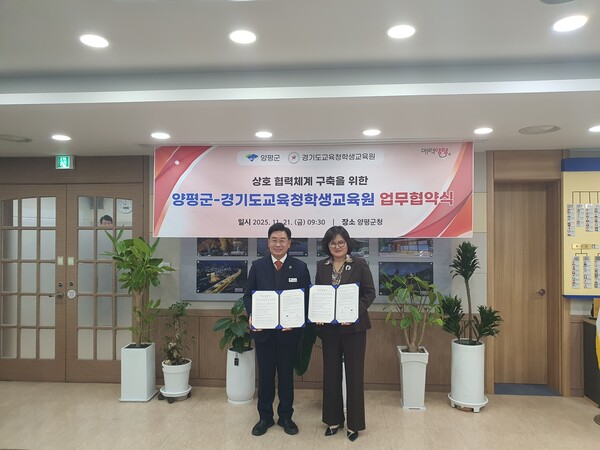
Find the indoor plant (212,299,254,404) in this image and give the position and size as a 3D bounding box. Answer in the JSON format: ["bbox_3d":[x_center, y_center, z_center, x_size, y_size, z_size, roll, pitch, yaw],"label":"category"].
[{"bbox_3d":[-0.588,1.203,4.386,0.463,0.986,0.433,0,0,4],"label":"indoor plant"}]

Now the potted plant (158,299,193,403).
[{"bbox_3d":[-1.214,1.219,4.426,0.342,0.955,0.332,0,0,4],"label":"potted plant"}]

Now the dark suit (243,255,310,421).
[{"bbox_3d":[-0.188,0.947,3.772,0.563,1.405,0.352,0,0,-1],"label":"dark suit"}]

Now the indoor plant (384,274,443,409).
[{"bbox_3d":[1.069,1.072,4.255,0.573,1.248,0.503,0,0,4],"label":"indoor plant"}]

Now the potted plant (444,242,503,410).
[{"bbox_3d":[1.610,0.923,4.225,0.573,1.546,0.503,0,0,4],"label":"potted plant"}]

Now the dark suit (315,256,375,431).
[{"bbox_3d":[0.377,0.973,3.732,0.503,1.422,0.352,0,0,12],"label":"dark suit"}]

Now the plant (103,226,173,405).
[{"bbox_3d":[-1.584,0.861,4.446,0.694,1.672,0.604,0,0,4],"label":"plant"}]

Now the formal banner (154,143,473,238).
[{"bbox_3d":[0.088,-0.300,4.014,2.837,0.831,0.020,0,0,4],"label":"formal banner"}]

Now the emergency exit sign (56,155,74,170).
[{"bbox_3d":[-2.497,-0.659,4.798,0.151,0.149,0.086,0,0,4],"label":"emergency exit sign"}]

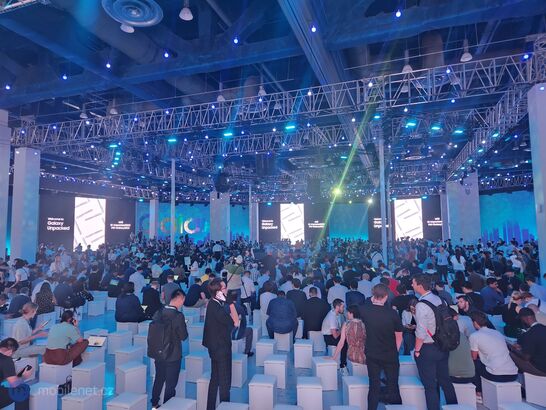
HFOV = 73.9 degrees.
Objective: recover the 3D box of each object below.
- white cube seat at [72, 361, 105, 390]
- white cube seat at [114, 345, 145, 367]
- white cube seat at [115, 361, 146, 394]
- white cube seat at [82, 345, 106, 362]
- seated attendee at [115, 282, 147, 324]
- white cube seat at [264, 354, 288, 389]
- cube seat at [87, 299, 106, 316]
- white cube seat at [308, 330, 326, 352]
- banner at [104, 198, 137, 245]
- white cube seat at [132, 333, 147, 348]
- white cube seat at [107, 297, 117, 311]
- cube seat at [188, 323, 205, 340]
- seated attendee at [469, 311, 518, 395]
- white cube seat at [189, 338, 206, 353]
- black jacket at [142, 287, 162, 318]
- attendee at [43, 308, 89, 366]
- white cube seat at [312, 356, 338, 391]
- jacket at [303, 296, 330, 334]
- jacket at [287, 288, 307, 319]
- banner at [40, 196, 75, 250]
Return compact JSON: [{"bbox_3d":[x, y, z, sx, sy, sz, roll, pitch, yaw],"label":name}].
[{"bbox_3d":[-2.766,2.622,5.457,0.310,0.385,0.310,-2,-5,15],"label":"white cube seat"},{"bbox_3d":[-2.573,2.825,6.540,0.330,0.419,0.330,-2,-4,16],"label":"white cube seat"},{"bbox_3d":[-2.289,2.833,5.862,0.340,0.425,0.341,-5,-6,43],"label":"white cube seat"},{"bbox_3d":[-3.302,2.836,6.577,0.330,0.419,0.330,-2,-4,13],"label":"white cube seat"},{"bbox_3d":[-3.339,2.452,8.564,0.580,1.270,0.780,-1,-5,3],"label":"seated attendee"},{"bbox_3d":[0.064,2.710,5.905,0.320,0.410,0.320,-1,-5,10],"label":"white cube seat"},{"bbox_3d":[-5.320,3.129,10.963,0.310,0.385,0.310,-3,-5,25],"label":"cube seat"},{"bbox_3d":[0.931,2.845,7.689,0.320,0.410,0.320,-1,-5,-1],"label":"white cube seat"},{"bbox_3d":[-14.029,1.878,33.571,0.200,4.500,2.750,-5,-6,43],"label":"banner"},{"bbox_3d":[-2.500,2.760,7.112,0.310,0.385,0.310,-1,-5,7],"label":"white cube seat"},{"bbox_3d":[-5.454,3.409,12.543,0.341,0.425,0.340,-2,-5,12],"label":"white cube seat"},{"bbox_3d":[-1.586,2.811,7.847,0.310,0.385,0.310,-2,-5,14],"label":"cube seat"},{"bbox_3d":[3.185,2.260,5.425,0.560,1.334,0.700,-1,-5,-4],"label":"seated attendee"},{"bbox_3d":[-1.439,2.823,7.094,0.320,0.410,0.320,-1,-5,9],"label":"white cube seat"},{"bbox_3d":[-2.884,2.357,8.685,0.500,0.680,0.380,-1,-4,6],"label":"black jacket"},{"bbox_3d":[-3.539,2.483,6.382,0.560,1.240,0.720,-1,-5,8],"label":"attendee"},{"bbox_3d":[0.832,2.693,5.795,0.320,0.410,0.320,0,-5,-5],"label":"white cube seat"},{"bbox_3d":[0.943,2.358,7.779,0.580,0.720,0.360,-1,-5,3],"label":"jacket"},{"bbox_3d":[0.571,2.344,8.636,0.540,0.680,0.420,-1,-4,5],"label":"jacket"},{"bbox_3d":[-18.214,1.648,30.852,0.100,4.800,2.830,-4,-6,36],"label":"banner"}]

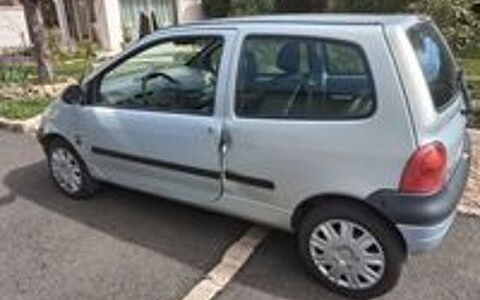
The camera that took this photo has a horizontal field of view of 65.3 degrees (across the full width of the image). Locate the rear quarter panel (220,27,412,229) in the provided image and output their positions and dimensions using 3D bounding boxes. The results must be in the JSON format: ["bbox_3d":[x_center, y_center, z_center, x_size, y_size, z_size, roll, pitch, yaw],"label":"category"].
[{"bbox_3d":[0.355,-0.065,1.867,1.020,1.060,0.230,11,22,32],"label":"rear quarter panel"}]

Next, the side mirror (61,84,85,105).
[{"bbox_3d":[-1.167,-0.386,2.623,0.110,0.140,0.180,11,22,32],"label":"side mirror"}]

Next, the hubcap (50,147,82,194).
[{"bbox_3d":[-1.439,0.168,3.108,0.385,0.385,0.050,11,22,32],"label":"hubcap"}]

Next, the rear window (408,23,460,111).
[{"bbox_3d":[1.139,-0.502,2.074,0.100,0.400,1.120,-21,3,38],"label":"rear window"}]

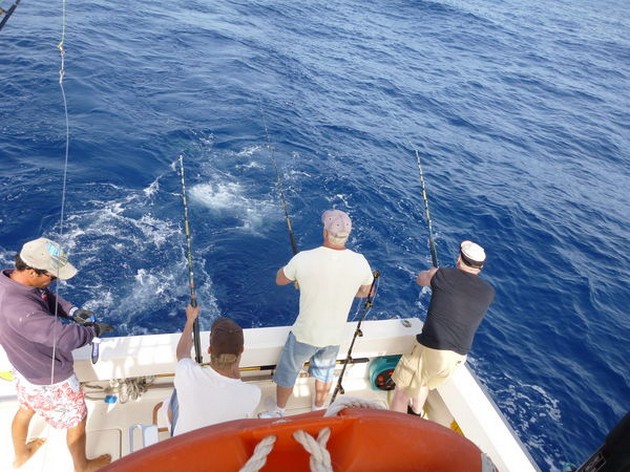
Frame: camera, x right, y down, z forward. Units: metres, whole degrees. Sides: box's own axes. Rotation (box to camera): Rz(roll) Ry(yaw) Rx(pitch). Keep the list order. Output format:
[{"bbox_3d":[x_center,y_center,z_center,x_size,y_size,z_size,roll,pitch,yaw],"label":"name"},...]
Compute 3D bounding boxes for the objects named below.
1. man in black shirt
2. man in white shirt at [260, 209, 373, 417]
[{"bbox_3d":[0.890,0.752,3.830,0.620,1.680,0.600,-5,31,-24],"label":"man in black shirt"},{"bbox_3d":[-0.003,0.593,3.617,0.650,1.760,0.520,5,28,-7],"label":"man in white shirt"}]

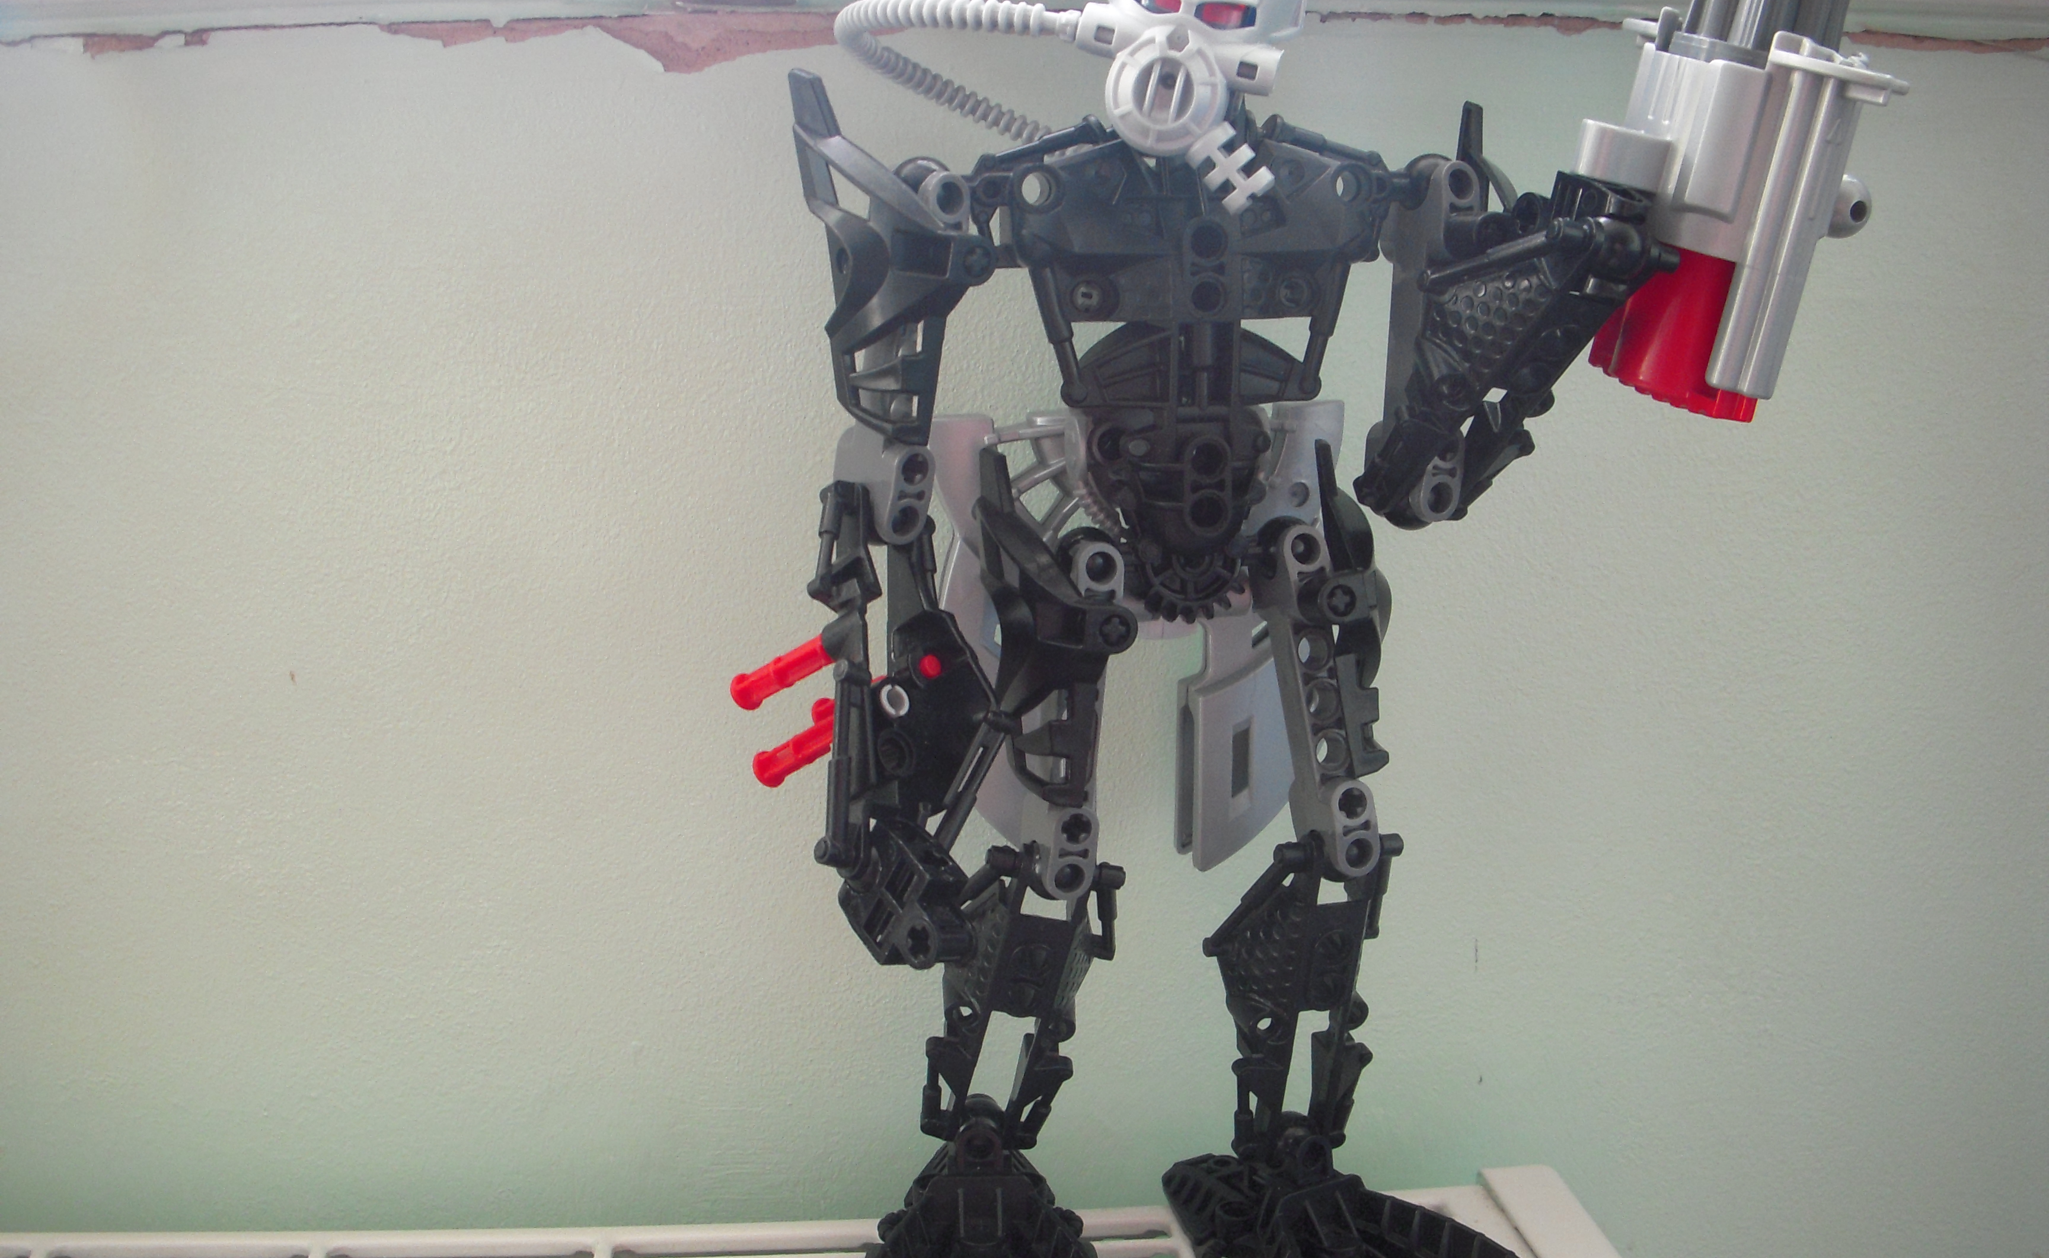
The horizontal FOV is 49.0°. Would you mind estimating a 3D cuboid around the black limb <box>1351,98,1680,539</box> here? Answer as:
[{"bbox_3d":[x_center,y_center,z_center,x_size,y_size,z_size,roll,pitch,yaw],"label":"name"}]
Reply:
[{"bbox_3d":[0.071,-0.046,0.331,0.043,0.060,0.043,-1,13,-6],"label":"black limb"}]

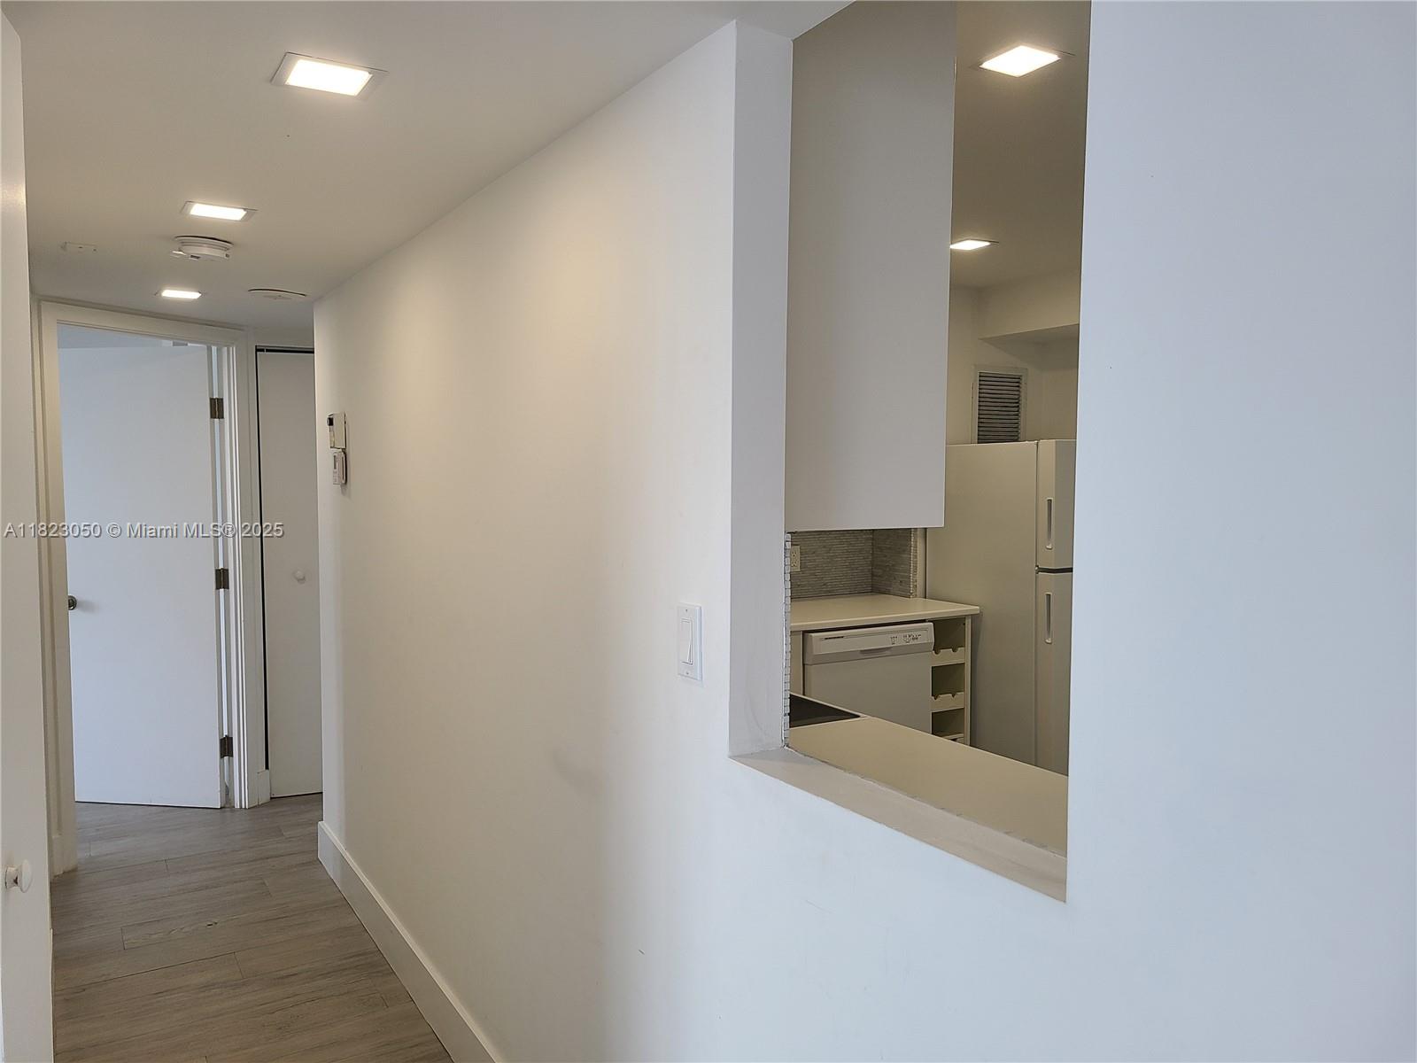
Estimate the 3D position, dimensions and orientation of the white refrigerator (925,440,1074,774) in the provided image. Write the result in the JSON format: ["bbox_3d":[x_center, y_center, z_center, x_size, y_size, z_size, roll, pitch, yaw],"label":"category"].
[{"bbox_3d":[1.486,0.424,4.766,0.730,1.630,0.750,-2,4,-31],"label":"white refrigerator"}]

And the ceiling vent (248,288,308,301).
[{"bbox_3d":[-1.541,-0.843,3.816,0.200,0.020,0.200,-2,4,-31],"label":"ceiling vent"}]

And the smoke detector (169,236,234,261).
[{"bbox_3d":[-1.395,-0.779,2.948,0.150,0.046,0.150,-2,4,-31],"label":"smoke detector"}]

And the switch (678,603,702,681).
[{"bbox_3d":[-0.033,0.169,1.639,0.012,0.114,0.071,-2,4,-31],"label":"switch"}]

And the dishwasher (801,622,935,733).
[{"bbox_3d":[0.486,0.785,4.393,0.605,0.865,0.610,-2,4,-31],"label":"dishwasher"}]

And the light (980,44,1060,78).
[{"bbox_3d":[0.644,-0.969,2.203,0.145,0.020,0.145,-2,4,-31],"label":"light"}]

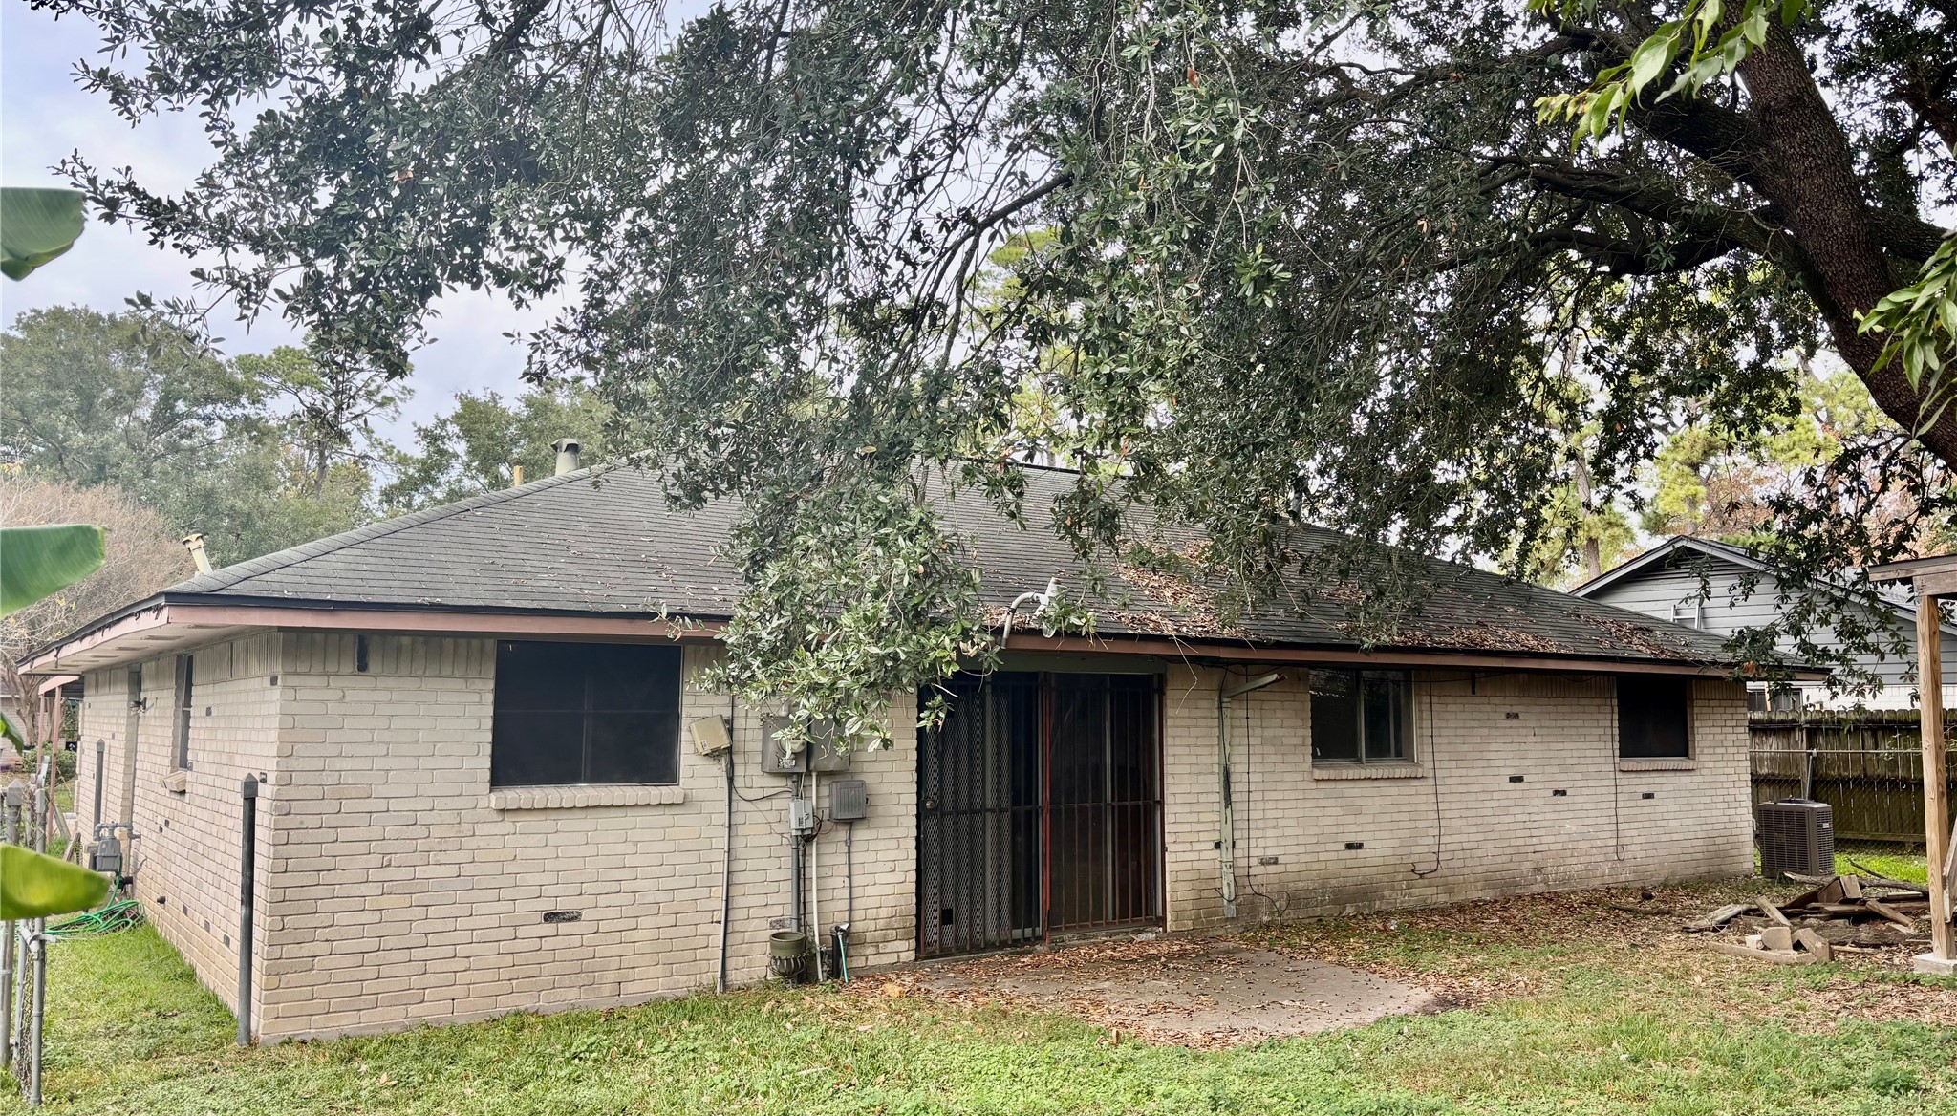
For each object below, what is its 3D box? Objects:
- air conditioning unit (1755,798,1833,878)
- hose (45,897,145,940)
[{"bbox_3d":[9.851,3.395,17.692,0.580,0.905,0.570,5,-8,-35],"label":"air conditioning unit"},{"bbox_3d":[-6.832,2.774,11.421,0.740,0.170,1.200,5,-8,-35],"label":"hose"}]

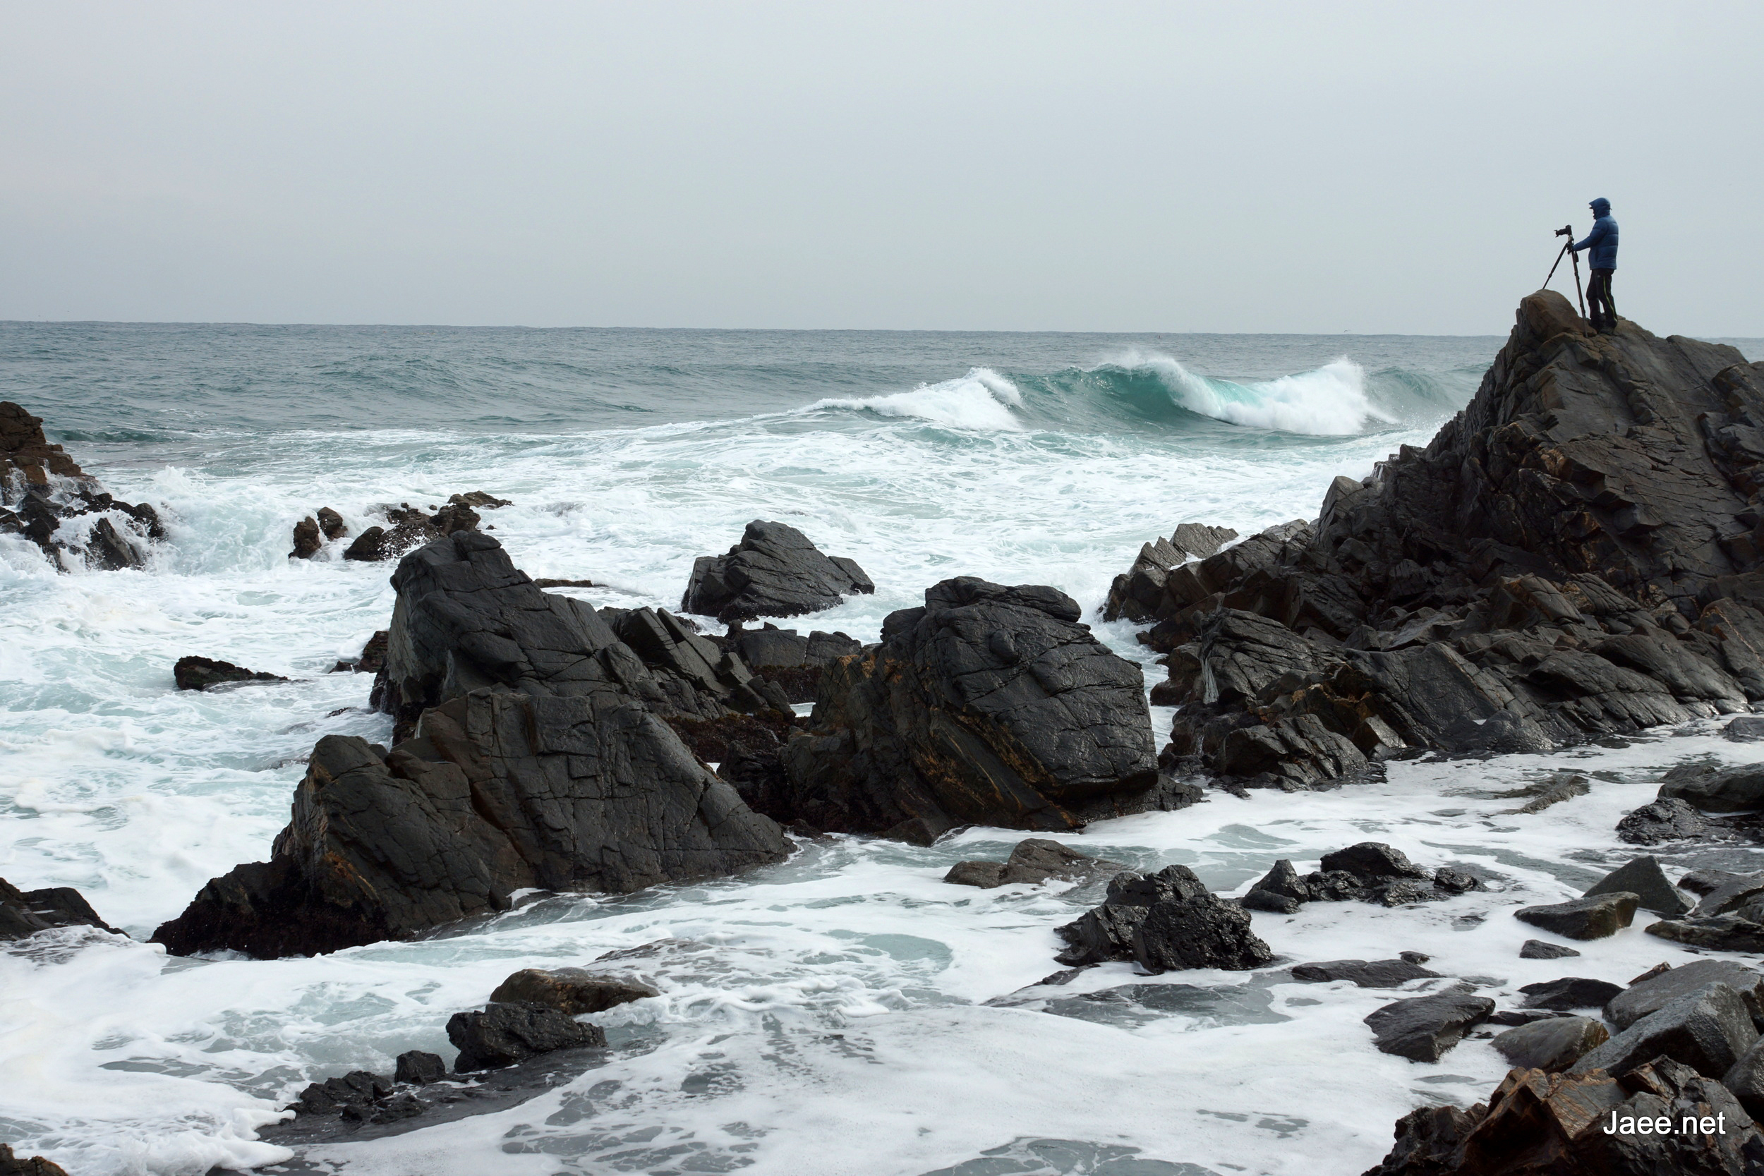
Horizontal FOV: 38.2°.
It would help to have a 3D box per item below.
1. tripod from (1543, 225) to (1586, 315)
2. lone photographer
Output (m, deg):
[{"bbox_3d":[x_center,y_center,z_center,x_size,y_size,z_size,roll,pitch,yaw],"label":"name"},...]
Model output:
[{"bbox_3d":[8.797,-3.953,32.800,0.580,1.420,0.620,3,6,20],"label":"tripod"},{"bbox_3d":[9.182,-4.143,32.800,0.580,1.750,0.540,4,7,27],"label":"lone photographer"}]

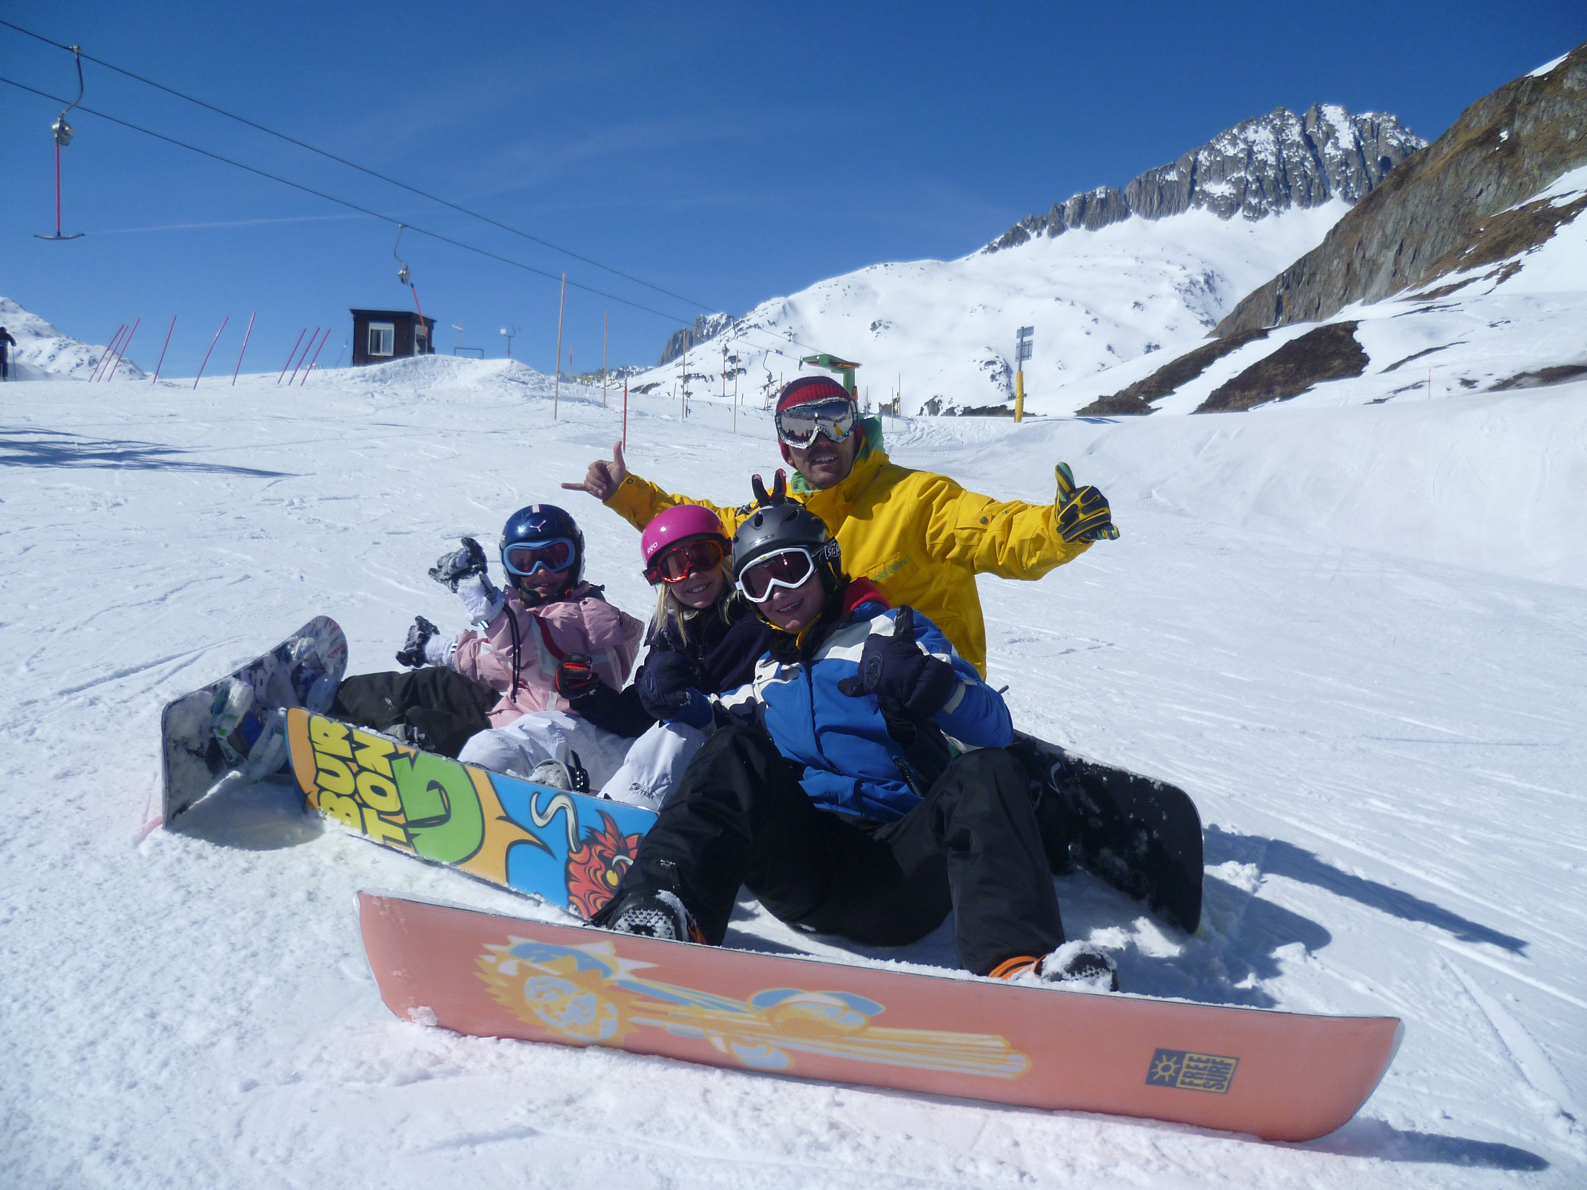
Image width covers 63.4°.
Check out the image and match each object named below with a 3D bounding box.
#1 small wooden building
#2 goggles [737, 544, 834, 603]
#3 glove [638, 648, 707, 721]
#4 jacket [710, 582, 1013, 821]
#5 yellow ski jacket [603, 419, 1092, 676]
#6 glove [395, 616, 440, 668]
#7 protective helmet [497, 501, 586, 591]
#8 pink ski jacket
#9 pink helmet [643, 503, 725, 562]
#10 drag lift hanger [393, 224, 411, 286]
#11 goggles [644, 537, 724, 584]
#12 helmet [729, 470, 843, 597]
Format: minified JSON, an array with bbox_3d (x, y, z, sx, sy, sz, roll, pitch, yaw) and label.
[{"bbox_3d":[-15.622,-9.972,50.000,2.500,2.350,2.400,2,4,8],"label":"small wooden building"},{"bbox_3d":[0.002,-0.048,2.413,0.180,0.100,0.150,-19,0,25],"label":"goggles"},{"bbox_3d":[-0.225,0.152,2.360,0.130,0.170,0.140,3,4,25],"label":"glove"},{"bbox_3d":[0.118,0.202,2.420,0.560,0.460,0.400,3,4,22],"label":"jacket"},{"bbox_3d":[0.127,-0.049,2.880,1.080,0.700,0.480,3,4,17],"label":"yellow ski jacket"},{"bbox_3d":[-0.900,0.112,3.080,0.110,0.140,0.120,4,5,35],"label":"glove"},{"bbox_3d":[-0.608,-0.118,3.100,0.210,0.215,0.255,-4,4,-4],"label":"protective helmet"},{"bbox_3d":[-0.590,0.144,3.080,0.450,0.380,0.340,4,5,30],"label":"pink ski jacket"},{"bbox_3d":[-0.252,-0.135,2.950,0.210,0.180,0.250,-18,11,-7],"label":"pink helmet"},{"bbox_3d":[-11.903,-10.321,39.000,0.550,1.900,0.400,1,4,-3],"label":"drag lift hanger"},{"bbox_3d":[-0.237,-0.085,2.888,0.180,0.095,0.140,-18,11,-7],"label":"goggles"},{"bbox_3d":[-0.007,-0.095,2.480,0.215,0.210,0.260,-19,0,25],"label":"helmet"}]

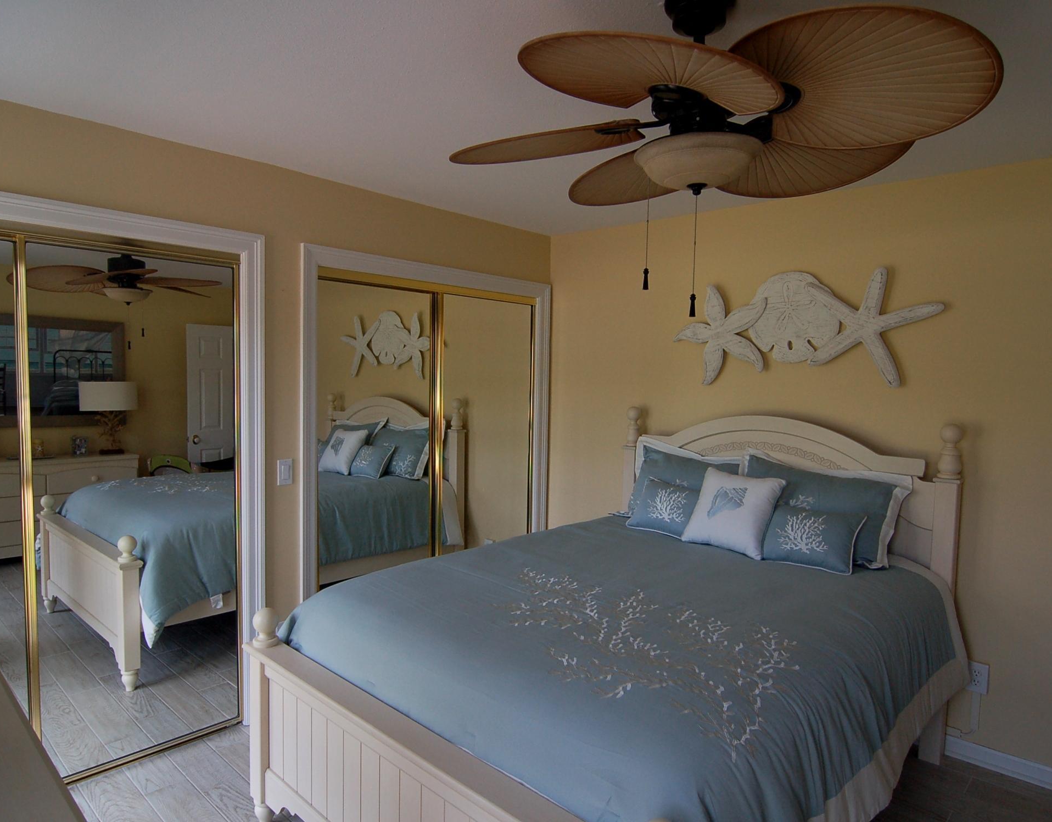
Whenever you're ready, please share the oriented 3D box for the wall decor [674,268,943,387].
[{"bbox_3d":[1.296,-0.397,3.015,1.225,0.561,0.050,4,4,39],"label":"wall decor"}]

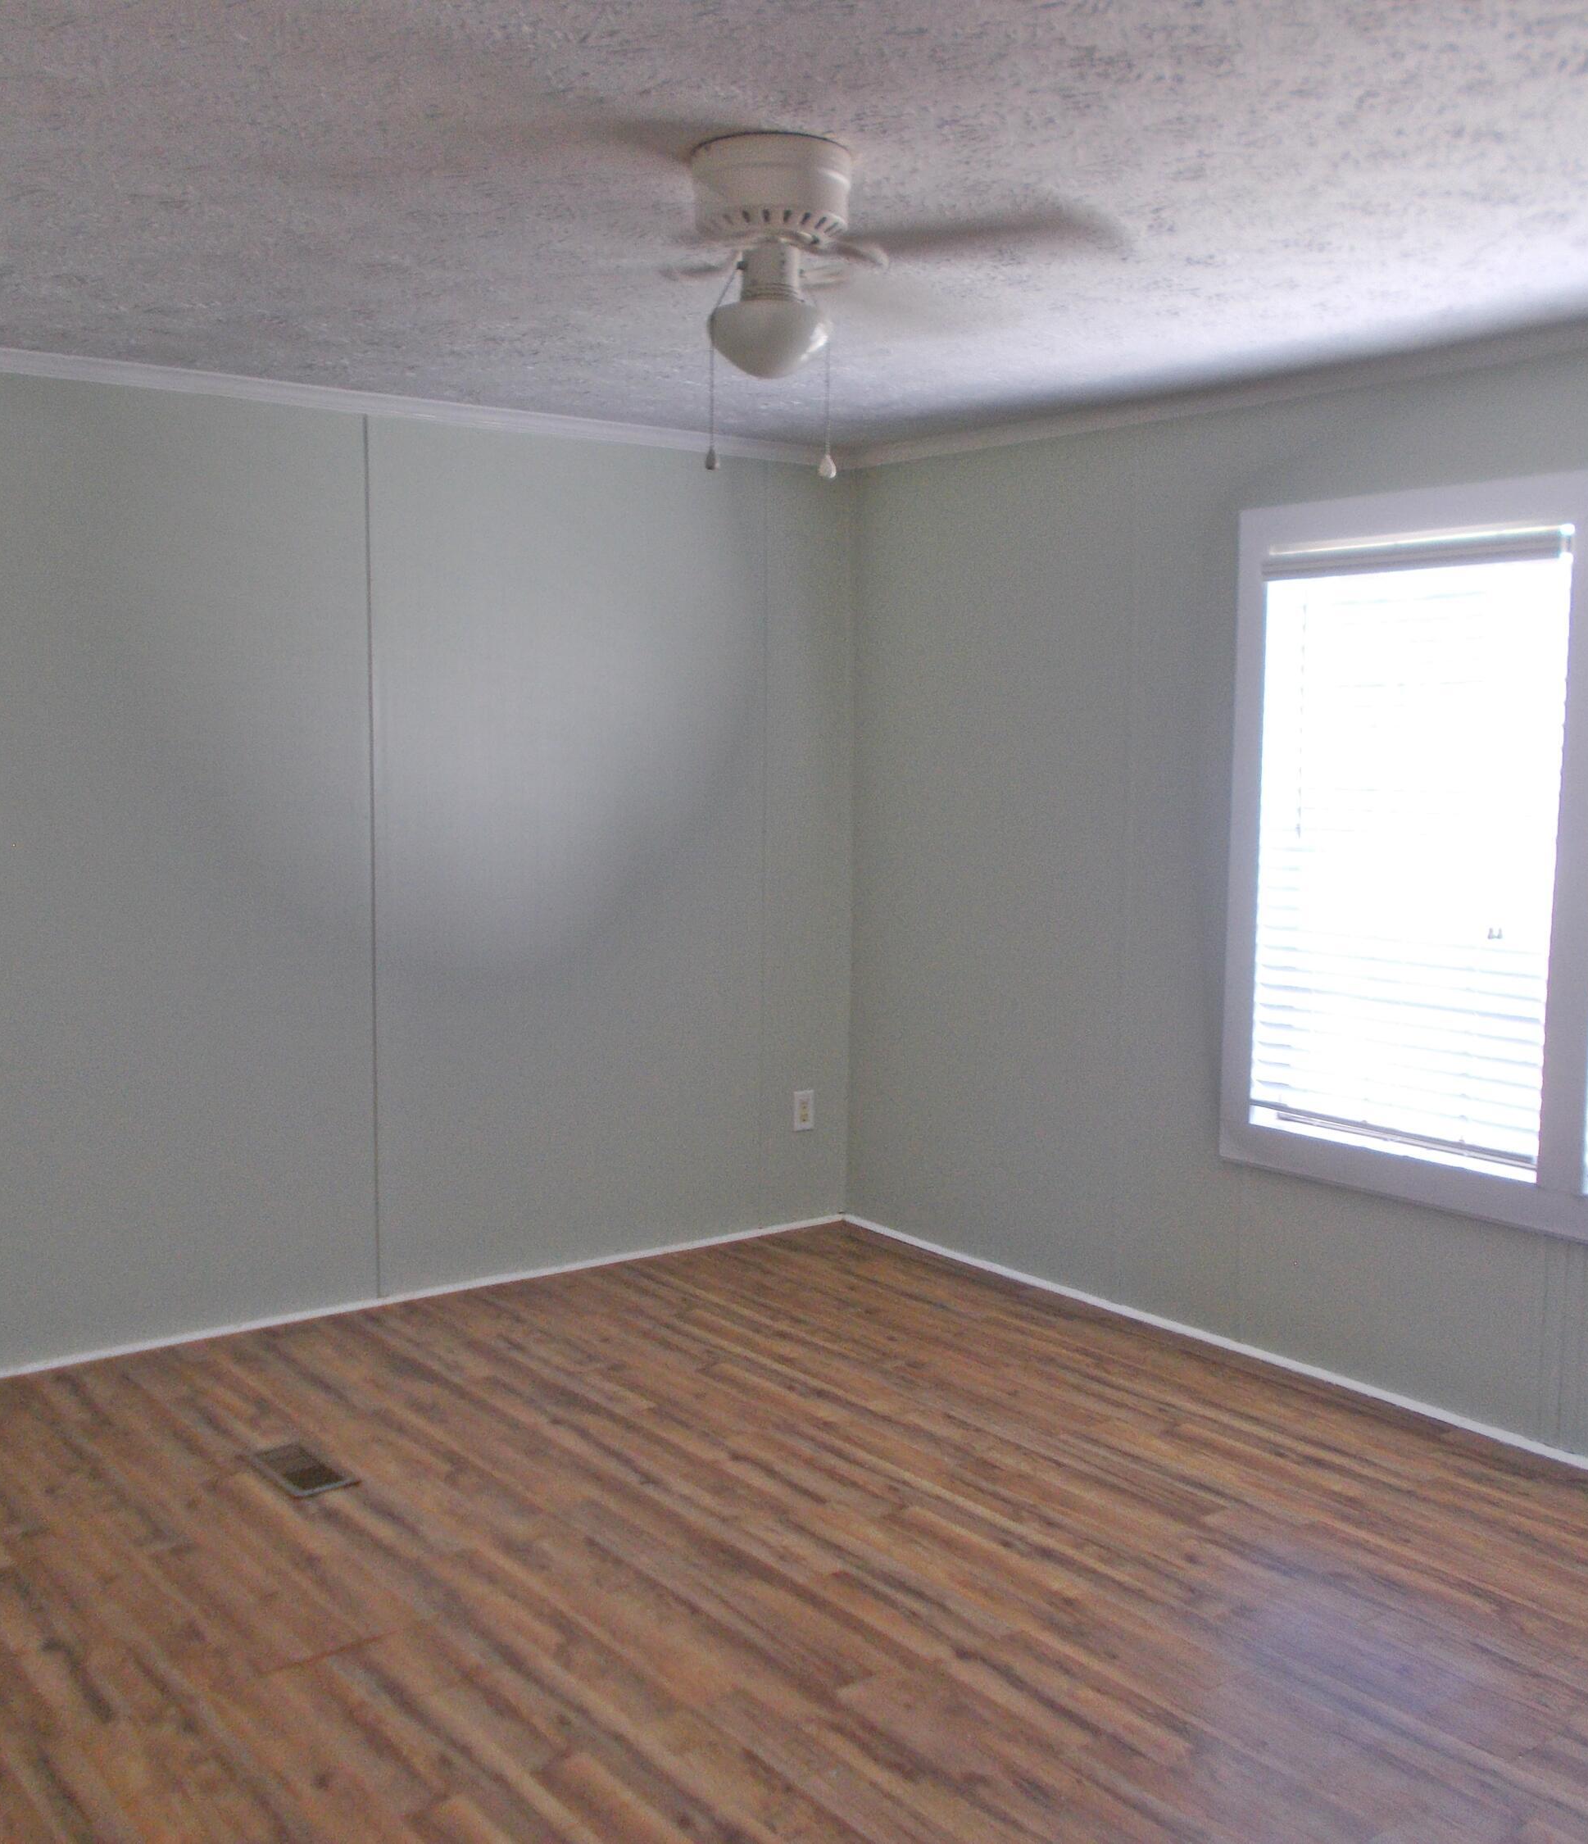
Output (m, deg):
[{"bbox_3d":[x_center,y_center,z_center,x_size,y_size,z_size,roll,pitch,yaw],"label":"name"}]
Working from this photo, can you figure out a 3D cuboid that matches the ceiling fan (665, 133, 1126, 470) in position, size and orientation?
[{"bbox_3d":[-0.025,-0.881,2.670,1.040,0.450,1.030,1,6,10],"label":"ceiling fan"}]

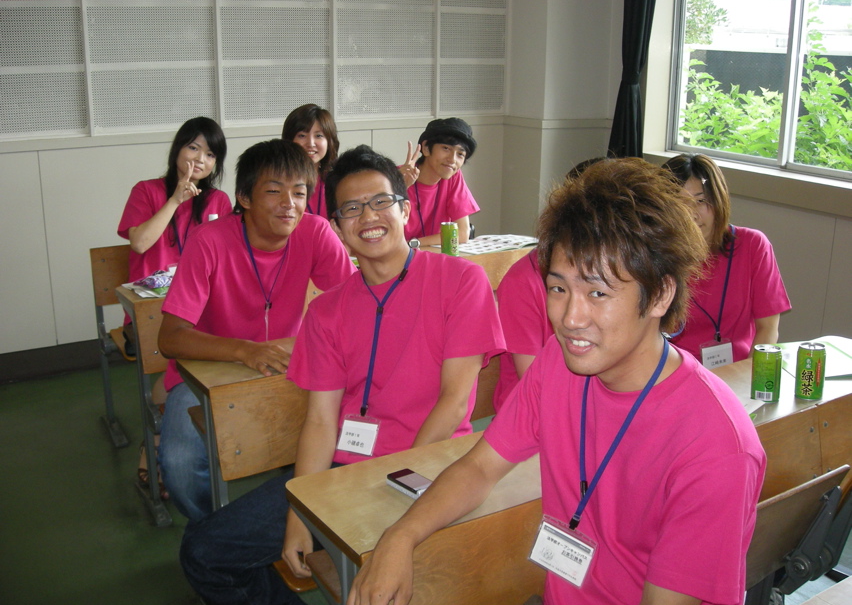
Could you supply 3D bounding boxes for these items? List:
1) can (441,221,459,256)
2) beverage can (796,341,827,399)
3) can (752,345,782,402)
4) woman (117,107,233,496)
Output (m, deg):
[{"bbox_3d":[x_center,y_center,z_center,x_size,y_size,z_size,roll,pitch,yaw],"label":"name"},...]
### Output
[{"bbox_3d":[0.091,-0.242,3.280,0.066,0.122,0.066,1,17,2],"label":"can"},{"bbox_3d":[0.890,0.159,1.995,0.066,0.122,0.066,9,18,24],"label":"beverage can"},{"bbox_3d":[0.786,0.164,1.989,0.066,0.122,0.066,8,18,22],"label":"can"},{"bbox_3d":[-0.835,-0.026,3.016,0.500,1.220,0.760,-4,17,-15],"label":"woman"}]

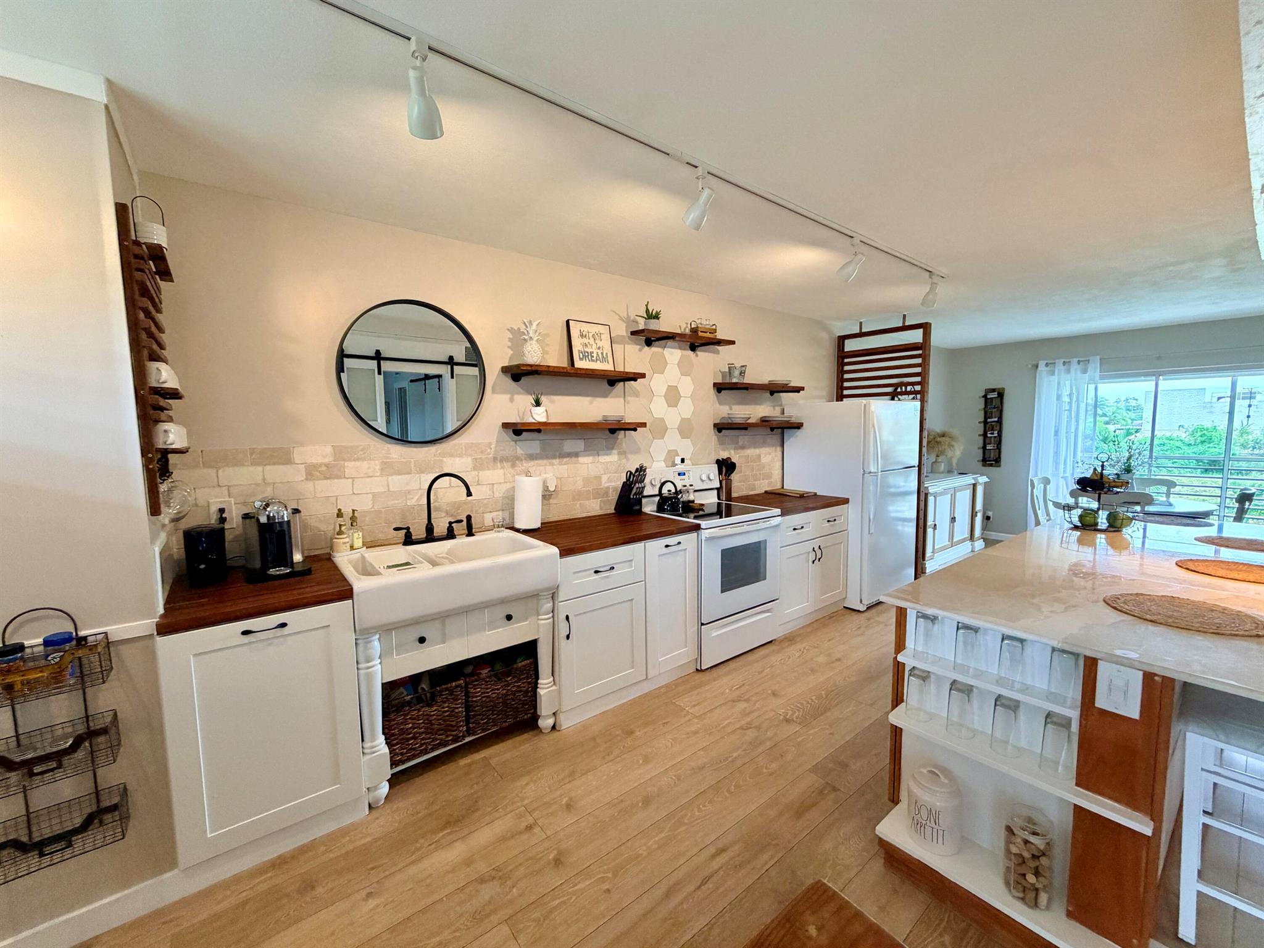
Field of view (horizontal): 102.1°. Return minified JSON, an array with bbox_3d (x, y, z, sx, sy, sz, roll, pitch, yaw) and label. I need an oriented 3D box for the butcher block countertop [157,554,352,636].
[{"bbox_3d":[-1.419,0.428,1.945,0.525,0.036,0.671,-5,7,-39],"label":"butcher block countertop"}]

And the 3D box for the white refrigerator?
[{"bbox_3d":[1.849,0.222,4.352,0.740,1.641,0.790,-5,7,-39],"label":"white refrigerator"}]

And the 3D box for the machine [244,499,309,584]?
[{"bbox_3d":[-1.458,0.249,2.089,0.222,0.294,0.309,-5,7,-39],"label":"machine"}]

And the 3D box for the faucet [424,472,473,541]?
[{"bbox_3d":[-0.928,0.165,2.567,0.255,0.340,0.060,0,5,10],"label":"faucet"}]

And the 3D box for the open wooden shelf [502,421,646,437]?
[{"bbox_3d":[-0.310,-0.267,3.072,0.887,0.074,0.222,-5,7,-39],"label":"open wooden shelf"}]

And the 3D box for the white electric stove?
[{"bbox_3d":[0.544,0.573,3.543,0.760,1.205,0.690,-5,6,-38],"label":"white electric stove"}]

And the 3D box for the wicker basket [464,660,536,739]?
[{"bbox_3d":[-0.689,1.016,2.500,0.325,0.275,0.350,-4,6,-33],"label":"wicker basket"}]

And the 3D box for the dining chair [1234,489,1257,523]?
[{"bbox_3d":[4.475,0.580,4.043,0.460,0.925,0.520,-4,6,-34],"label":"dining chair"}]

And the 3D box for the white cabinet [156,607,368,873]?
[{"bbox_3d":[-1.449,0.875,2.036,0.542,0.821,0.645,-5,7,-38],"label":"white cabinet"}]

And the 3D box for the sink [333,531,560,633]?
[{"bbox_3d":[-0.879,0.462,2.429,0.886,0.195,0.635,-5,7,-38],"label":"sink"}]

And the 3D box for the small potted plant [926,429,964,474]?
[{"bbox_3d":[3.687,-0.263,6.050,0.420,0.530,0.380,-5,7,-38],"label":"small potted plant"}]

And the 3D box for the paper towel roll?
[{"bbox_3d":[-0.594,0.160,2.903,0.148,0.291,0.148,-1,5,0],"label":"paper towel roll"}]

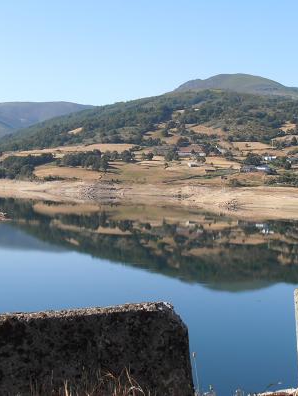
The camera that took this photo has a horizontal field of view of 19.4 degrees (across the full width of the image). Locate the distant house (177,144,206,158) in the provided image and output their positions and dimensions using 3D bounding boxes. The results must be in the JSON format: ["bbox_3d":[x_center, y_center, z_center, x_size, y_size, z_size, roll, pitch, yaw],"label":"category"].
[{"bbox_3d":[32.670,-35.890,668.240,20.500,10.000,11.000,2,1,3],"label":"distant house"}]

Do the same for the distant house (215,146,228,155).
[{"bbox_3d":[57.260,-37.510,686.600,9.000,6.300,9.000,2,1,20],"label":"distant house"}]

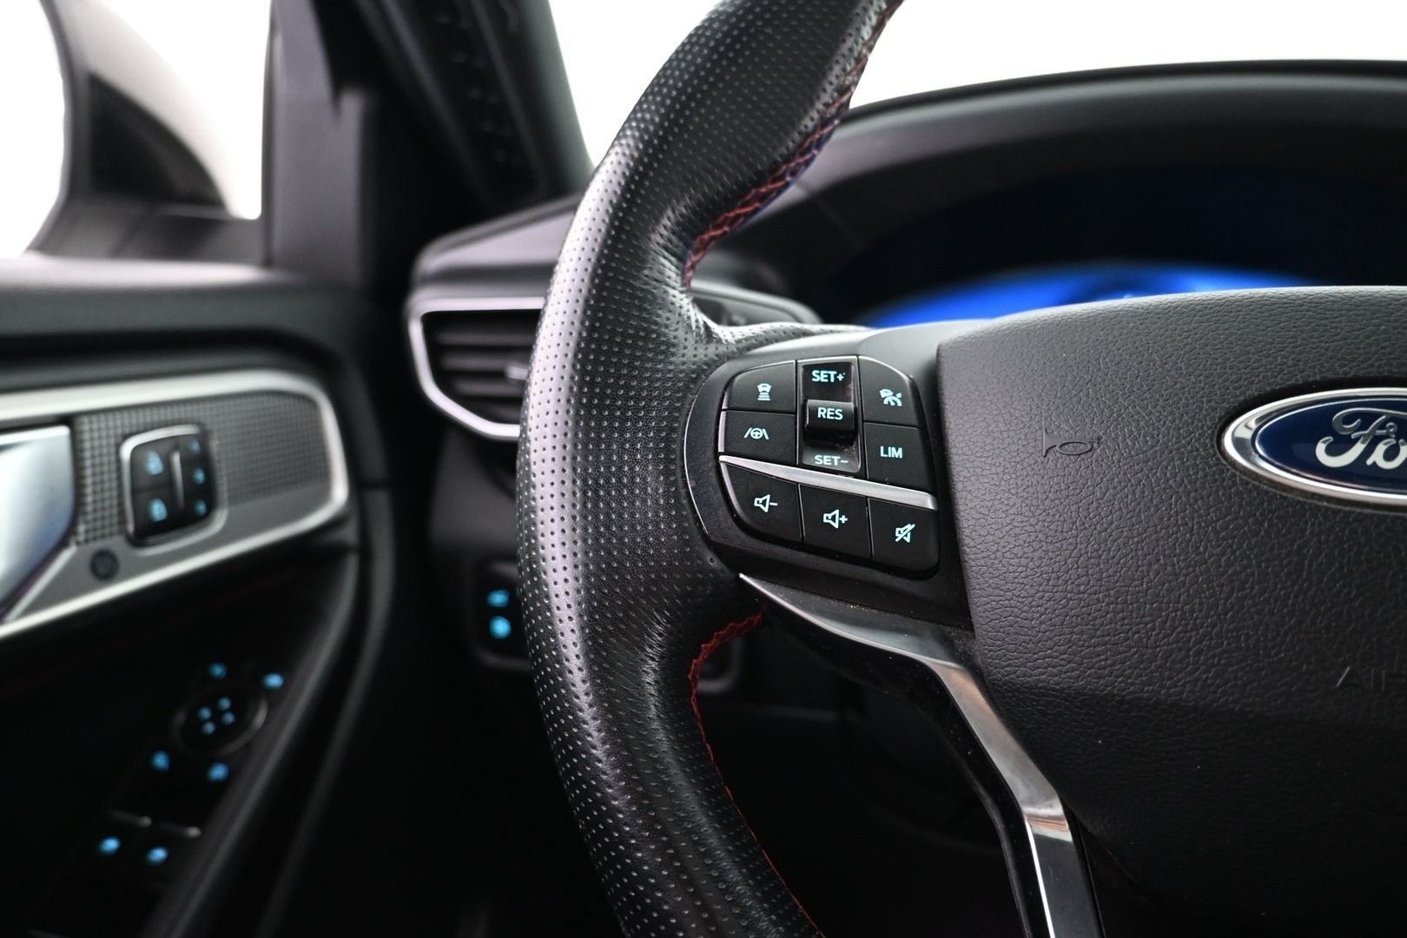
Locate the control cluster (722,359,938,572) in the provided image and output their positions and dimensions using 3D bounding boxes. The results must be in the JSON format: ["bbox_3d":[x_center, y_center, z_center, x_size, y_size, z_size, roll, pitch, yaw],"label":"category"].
[{"bbox_3d":[0.028,-0.001,0.220,0.049,0.048,0.014,2,-18,-3],"label":"control cluster"}]

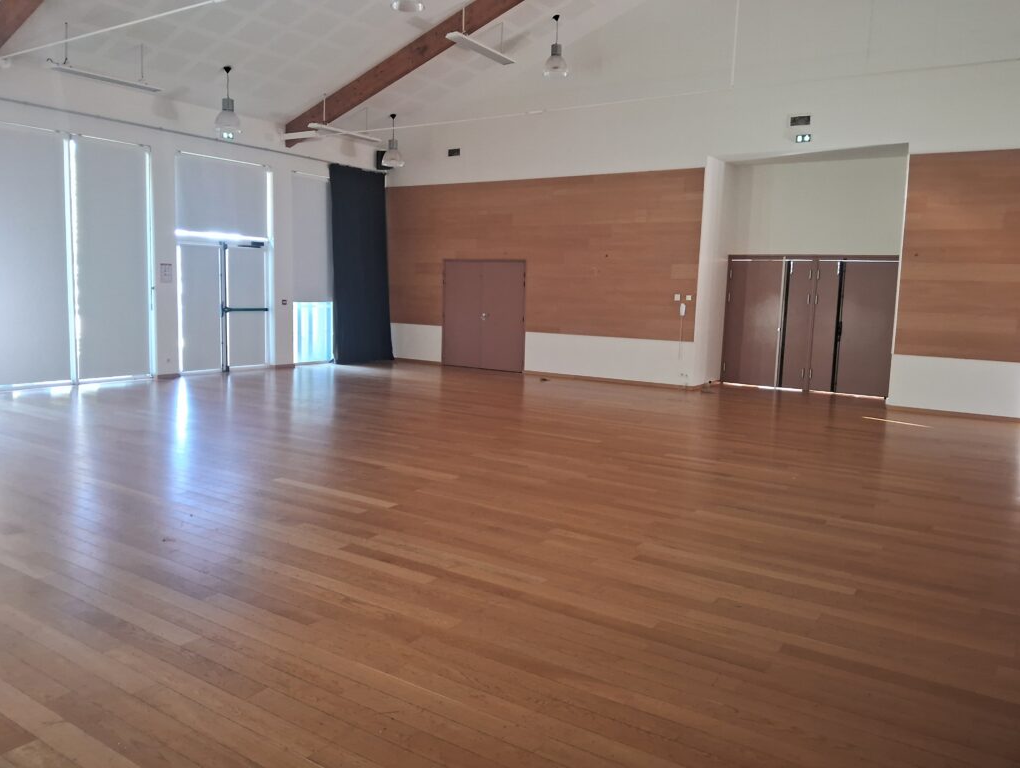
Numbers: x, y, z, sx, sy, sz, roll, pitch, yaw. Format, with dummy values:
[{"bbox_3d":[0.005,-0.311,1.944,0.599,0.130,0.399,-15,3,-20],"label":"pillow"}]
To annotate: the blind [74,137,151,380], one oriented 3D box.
[{"bbox_3d":[-5.941,-1.846,11.613,0.081,3.544,1.134,6,9,33],"label":"blind"}]

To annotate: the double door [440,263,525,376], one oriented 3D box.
[{"bbox_3d":[-0.521,-1.317,14.816,1.959,2.108,0.121,6,9,33],"label":"double door"}]

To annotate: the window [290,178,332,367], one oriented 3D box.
[{"bbox_3d":[-3.775,-2.188,14.977,0.121,3.610,1.225,6,9,33],"label":"window"}]

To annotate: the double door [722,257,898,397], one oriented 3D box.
[{"bbox_3d":[4.909,-0.998,12.826,2.685,2.252,0.132,6,9,33],"label":"double door"}]

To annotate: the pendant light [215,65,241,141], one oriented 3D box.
[{"bbox_3d":[-4.261,-4.253,11.650,0.405,1.067,0.405,6,9,33],"label":"pendant light"}]

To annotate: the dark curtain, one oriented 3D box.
[{"bbox_3d":[-3.033,-2.370,15.458,0.334,3.868,1.397,6,9,33],"label":"dark curtain"}]

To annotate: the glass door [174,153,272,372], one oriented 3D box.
[{"bbox_3d":[-4.903,-1.996,13.266,0.142,3.620,1.868,6,9,33],"label":"glass door"}]

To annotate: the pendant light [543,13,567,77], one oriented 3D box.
[{"bbox_3d":[0.730,-5.405,12.341,0.405,0.981,0.405,1,7,0],"label":"pendant light"}]

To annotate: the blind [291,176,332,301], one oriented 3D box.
[{"bbox_3d":[-3.725,-2.789,14.841,0.081,2.402,1.185,6,9,33],"label":"blind"}]

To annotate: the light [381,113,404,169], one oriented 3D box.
[{"bbox_3d":[-2.225,-4.627,14.666,0.405,0.989,0.405,1,7,0],"label":"light"}]

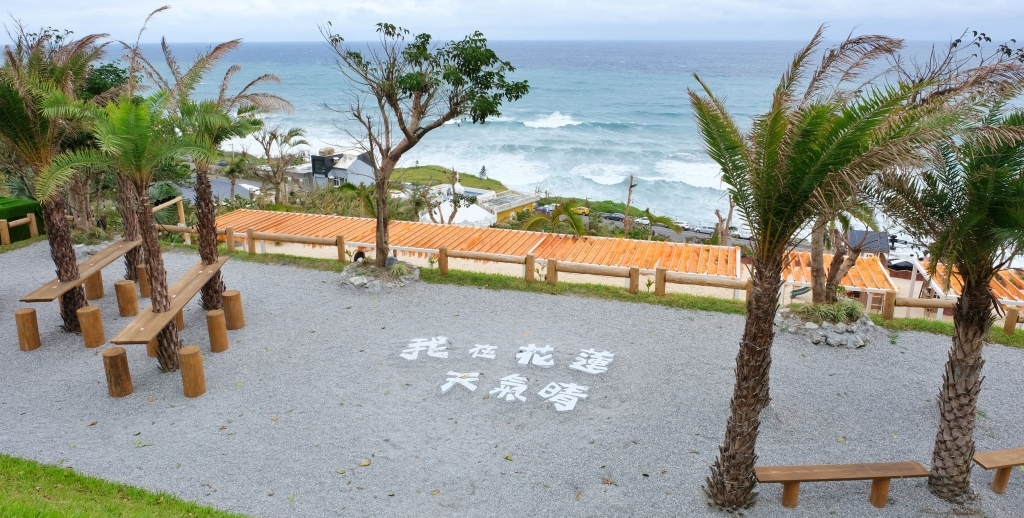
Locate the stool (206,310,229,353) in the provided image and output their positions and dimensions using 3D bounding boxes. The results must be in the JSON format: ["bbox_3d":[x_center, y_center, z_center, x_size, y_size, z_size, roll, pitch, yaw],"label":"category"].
[{"bbox_3d":[-3.755,0.924,8.703,0.230,0.500,0.230,0,18,0],"label":"stool"}]

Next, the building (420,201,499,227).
[{"bbox_3d":[-10.300,-7.624,134.131,14.000,5.500,11.000,3,18,10],"label":"building"}]

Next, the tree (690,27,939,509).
[{"bbox_3d":[2.150,0.216,5.294,1.850,3.850,1.800,0,18,0],"label":"tree"}]

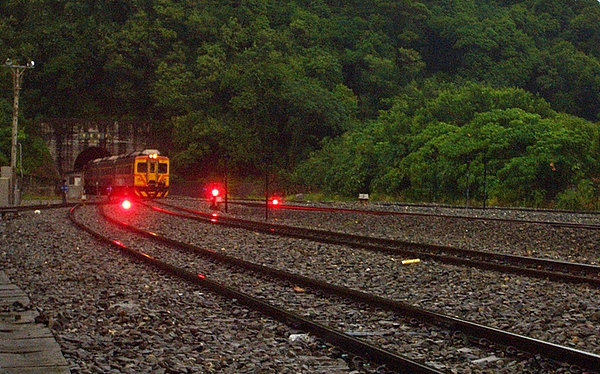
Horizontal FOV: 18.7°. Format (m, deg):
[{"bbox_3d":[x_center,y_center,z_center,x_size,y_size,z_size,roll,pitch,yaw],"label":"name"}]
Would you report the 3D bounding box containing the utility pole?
[{"bbox_3d":[-16.650,-3.220,108.000,1.800,8.750,0.480,0,0,-6],"label":"utility pole"}]

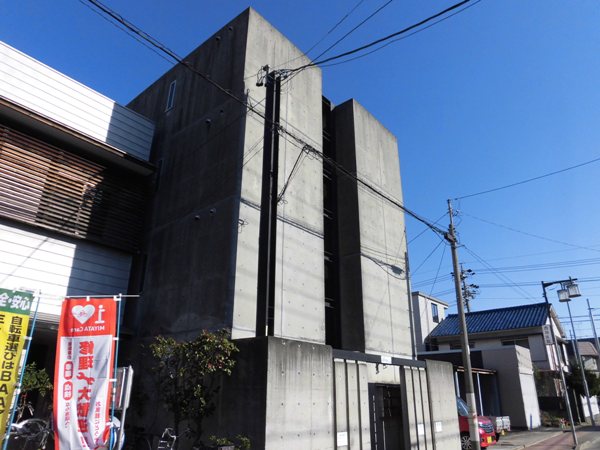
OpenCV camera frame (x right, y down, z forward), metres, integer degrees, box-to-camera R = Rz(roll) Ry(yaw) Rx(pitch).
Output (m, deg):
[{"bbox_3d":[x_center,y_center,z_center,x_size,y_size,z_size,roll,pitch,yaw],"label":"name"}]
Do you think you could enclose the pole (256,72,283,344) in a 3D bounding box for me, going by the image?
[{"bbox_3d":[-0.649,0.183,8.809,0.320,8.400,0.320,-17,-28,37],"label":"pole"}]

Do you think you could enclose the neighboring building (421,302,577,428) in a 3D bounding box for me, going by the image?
[{"bbox_3d":[13.064,9.256,29.082,7.800,7.900,14.800,-17,-28,37],"label":"neighboring building"}]

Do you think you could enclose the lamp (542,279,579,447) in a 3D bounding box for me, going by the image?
[{"bbox_3d":[9.456,4.510,14.239,1.270,5.600,0.440,-17,-28,37],"label":"lamp"}]

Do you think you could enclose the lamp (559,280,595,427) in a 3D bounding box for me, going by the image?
[{"bbox_3d":[15.925,6.961,23.012,1.200,7.700,0.500,-17,-28,37],"label":"lamp"}]

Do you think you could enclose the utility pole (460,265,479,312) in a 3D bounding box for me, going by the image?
[{"bbox_3d":[15.951,10.107,38.511,1.700,13.388,1.700,-17,-28,37],"label":"utility pole"}]

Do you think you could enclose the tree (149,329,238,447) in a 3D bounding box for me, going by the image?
[{"bbox_3d":[-1.937,3.172,7.431,1.350,2.600,1.250,-17,-28,37],"label":"tree"}]

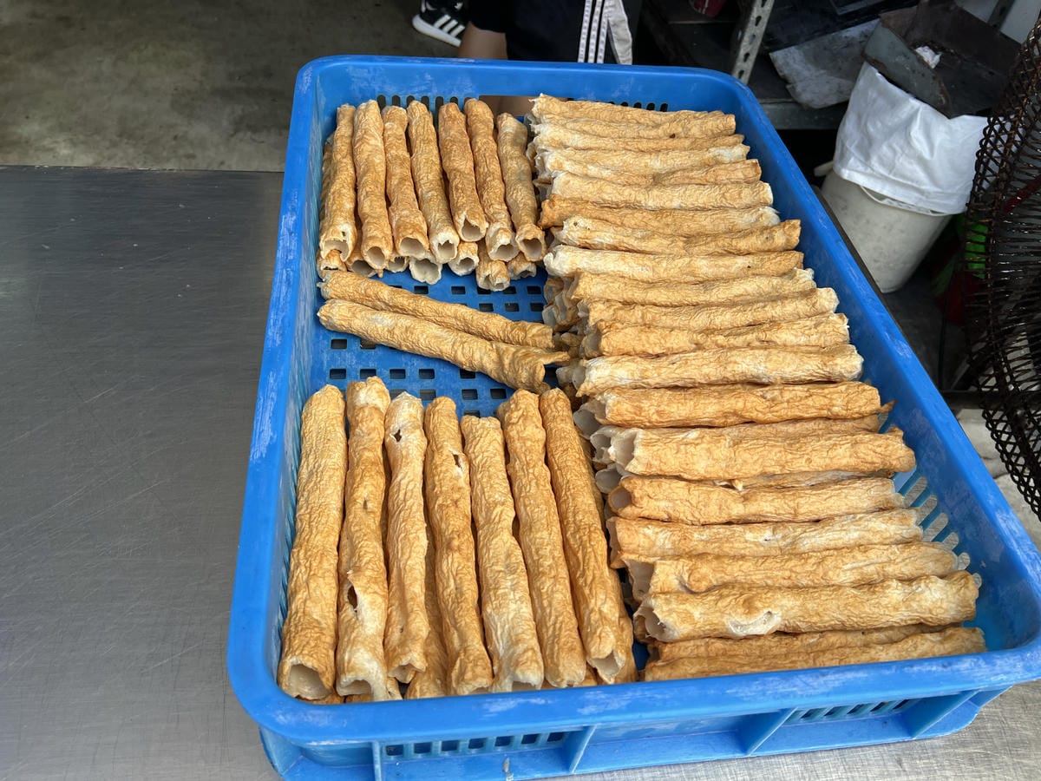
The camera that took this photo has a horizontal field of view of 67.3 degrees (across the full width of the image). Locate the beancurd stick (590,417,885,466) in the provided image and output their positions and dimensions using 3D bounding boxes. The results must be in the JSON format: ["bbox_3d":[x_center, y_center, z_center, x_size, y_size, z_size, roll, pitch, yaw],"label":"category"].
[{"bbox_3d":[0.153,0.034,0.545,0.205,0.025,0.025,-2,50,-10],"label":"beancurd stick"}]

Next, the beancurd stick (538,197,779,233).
[{"bbox_3d":[0.122,-0.152,0.679,0.209,0.026,0.026,-1,50,-9],"label":"beancurd stick"}]

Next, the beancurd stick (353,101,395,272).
[{"bbox_3d":[-0.137,-0.197,0.729,0.028,0.028,0.226,-3,50,-10],"label":"beancurd stick"}]

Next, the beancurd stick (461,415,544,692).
[{"bbox_3d":[-0.015,0.095,0.503,0.027,0.027,0.187,-3,50,-10],"label":"beancurd stick"}]

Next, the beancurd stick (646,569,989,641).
[{"bbox_3d":[0.171,0.126,0.453,0.201,0.027,0.027,-1,50,-9],"label":"beancurd stick"}]

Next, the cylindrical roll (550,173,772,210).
[{"bbox_3d":[0.132,-0.183,0.720,0.204,0.027,0.027,-2,48,-10],"label":"cylindrical roll"}]

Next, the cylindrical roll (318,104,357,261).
[{"bbox_3d":[-0.165,-0.196,0.718,0.027,0.027,0.200,0,51,-9],"label":"cylindrical roll"}]

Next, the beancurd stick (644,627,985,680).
[{"bbox_3d":[0.171,0.156,0.448,0.204,0.025,0.025,-2,50,-9],"label":"beancurd stick"}]

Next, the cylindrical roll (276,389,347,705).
[{"bbox_3d":[-0.122,0.080,0.474,0.029,0.028,0.200,0,48,-9],"label":"cylindrical roll"}]

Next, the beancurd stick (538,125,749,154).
[{"bbox_3d":[0.118,-0.249,0.778,0.213,0.026,0.026,0,50,-8],"label":"beancurd stick"}]

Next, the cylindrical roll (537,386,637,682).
[{"bbox_3d":[0.038,0.081,0.493,0.027,0.027,0.198,0,48,-9],"label":"cylindrical roll"}]

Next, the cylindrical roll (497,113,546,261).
[{"bbox_3d":[0.000,-0.200,0.746,0.025,0.025,0.197,0,51,-9],"label":"cylindrical roll"}]

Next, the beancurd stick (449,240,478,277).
[{"bbox_3d":[-0.067,-0.197,0.777,0.027,0.026,0.210,-2,48,-11],"label":"beancurd stick"}]

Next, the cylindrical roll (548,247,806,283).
[{"bbox_3d":[0.131,-0.107,0.662,0.222,0.026,0.027,-2,49,-9],"label":"cylindrical roll"}]

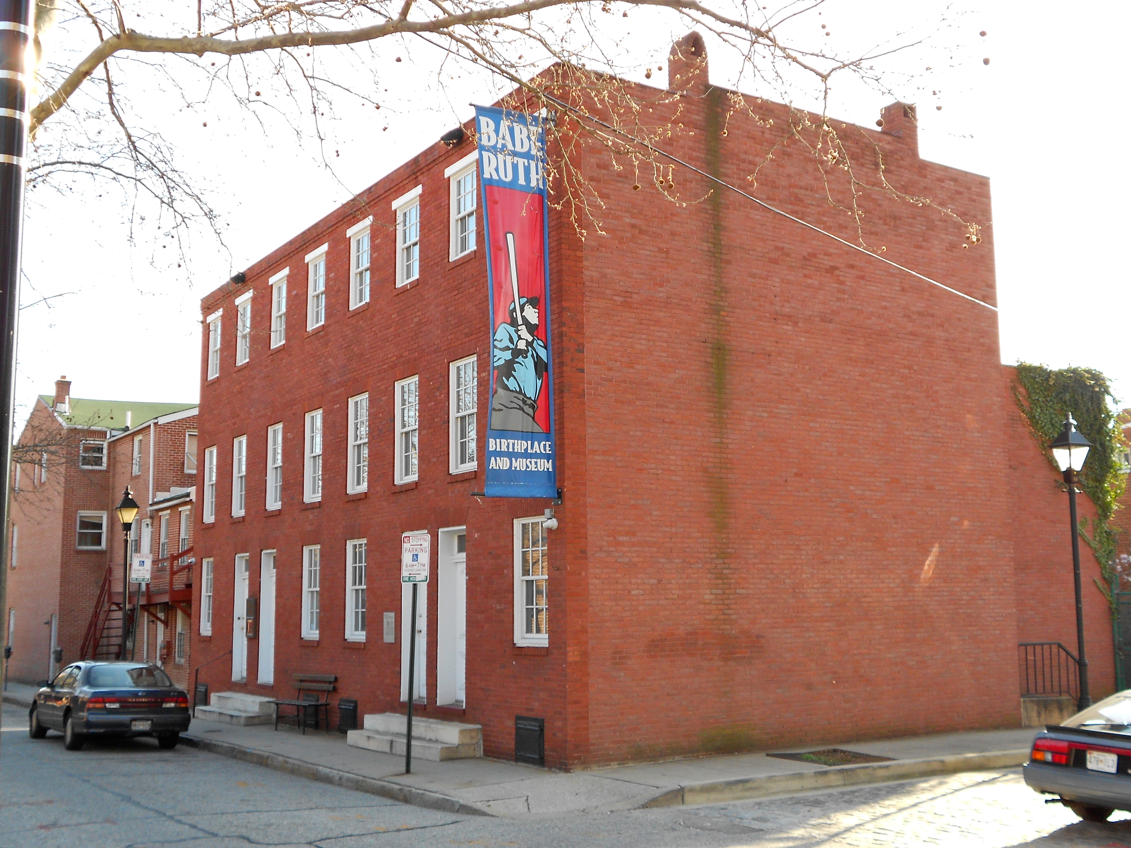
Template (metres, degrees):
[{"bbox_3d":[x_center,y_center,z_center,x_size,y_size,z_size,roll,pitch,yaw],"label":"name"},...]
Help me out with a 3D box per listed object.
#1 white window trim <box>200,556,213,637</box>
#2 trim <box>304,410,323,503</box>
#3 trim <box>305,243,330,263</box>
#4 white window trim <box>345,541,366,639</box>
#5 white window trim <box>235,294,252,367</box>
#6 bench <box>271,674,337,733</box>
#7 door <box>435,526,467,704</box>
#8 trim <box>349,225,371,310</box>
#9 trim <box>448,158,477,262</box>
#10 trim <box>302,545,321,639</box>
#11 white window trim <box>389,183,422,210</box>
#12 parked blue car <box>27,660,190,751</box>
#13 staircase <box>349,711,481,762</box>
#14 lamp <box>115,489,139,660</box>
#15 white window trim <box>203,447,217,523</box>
[{"bbox_3d":[-7.353,3.577,25.022,0.130,1.595,0.715,5,-10,-34],"label":"white window trim"},{"bbox_3d":[-4.456,0.585,21.639,0.140,1.632,0.747,5,-11,-34],"label":"trim"},{"bbox_3d":[-4.554,-3.135,22.216,0.100,0.127,1.019,5,-11,-34],"label":"trim"},{"bbox_3d":[-3.366,2.712,19.759,0.140,1.635,0.767,5,-11,-34],"label":"white window trim"},{"bbox_3d":[-6.588,-1.933,24.914,0.150,1.460,1.030,5,-11,-34],"label":"white window trim"},{"bbox_3d":[-4.444,4.678,20.216,0.560,0.910,1.740,5,-11,-34],"label":"bench"},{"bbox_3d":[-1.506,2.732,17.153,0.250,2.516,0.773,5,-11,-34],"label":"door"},{"bbox_3d":[-3.391,-2.610,20.297,0.150,1.340,0.790,5,-11,-34],"label":"trim"},{"bbox_3d":[-1.388,-3.013,17.111,0.130,1.330,0.830,5,-10,-34],"label":"trim"},{"bbox_3d":[-4.266,2.863,20.578,0.130,1.595,0.750,5,-10,-34],"label":"trim"},{"bbox_3d":[-2.457,-3.551,19.018,0.120,0.125,1.020,5,-11,-34],"label":"white window trim"},{"bbox_3d":[-8.050,4.863,21.040,1.760,1.410,4.800,5,-11,-34],"label":"parked blue car"},{"bbox_3d":[-2.149,4.346,16.800,0.660,0.430,2.900,5,-11,-34],"label":"staircase"},{"bbox_3d":[-8.952,3.566,24.584,0.410,4.620,0.410,5,-10,-34],"label":"lamp"},{"bbox_3d":[-7.643,1.323,26.198,0.140,1.632,0.705,5,-11,-34],"label":"white window trim"}]

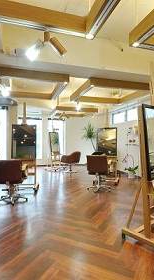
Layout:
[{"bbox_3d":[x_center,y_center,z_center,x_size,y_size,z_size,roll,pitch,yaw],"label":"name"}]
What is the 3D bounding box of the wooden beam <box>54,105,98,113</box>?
[{"bbox_3d":[0.030,-1.101,6.380,1.540,0.137,0.090,0,0,-17],"label":"wooden beam"}]

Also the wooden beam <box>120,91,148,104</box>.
[{"bbox_3d":[1.573,-1.180,4.759,0.115,0.154,1.574,0,0,-17],"label":"wooden beam"}]

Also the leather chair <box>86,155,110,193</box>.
[{"bbox_3d":[0.555,0.785,4.363,0.580,0.850,0.660,0,0,23],"label":"leather chair"}]

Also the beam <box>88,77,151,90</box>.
[{"bbox_3d":[0.970,-1.101,3.542,1.500,0.137,0.090,0,0,-17],"label":"beam"}]

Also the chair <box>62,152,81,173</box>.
[{"bbox_3d":[-0.220,0.805,6.400,0.660,0.750,0.630,0,0,22],"label":"chair"}]

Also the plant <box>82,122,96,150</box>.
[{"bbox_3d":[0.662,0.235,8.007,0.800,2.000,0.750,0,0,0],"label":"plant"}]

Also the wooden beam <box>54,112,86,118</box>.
[{"bbox_3d":[-0.395,-1.135,8.066,1.645,0.154,0.115,0,0,-17],"label":"wooden beam"}]

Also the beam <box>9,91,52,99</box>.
[{"bbox_3d":[-1.280,-1.101,4.320,1.420,0.137,0.090,0,0,-18],"label":"beam"}]

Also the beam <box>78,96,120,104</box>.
[{"bbox_3d":[0.570,-1.101,4.900,1.430,0.137,0.090,0,0,-17],"label":"beam"}]

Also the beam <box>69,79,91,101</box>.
[{"bbox_3d":[0.108,-1.181,4.307,0.115,0.154,1.574,0,0,-17],"label":"beam"}]

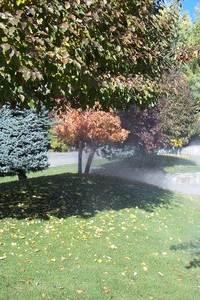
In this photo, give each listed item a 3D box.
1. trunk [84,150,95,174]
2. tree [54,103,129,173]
[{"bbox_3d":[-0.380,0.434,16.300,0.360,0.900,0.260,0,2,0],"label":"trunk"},{"bbox_3d":[-0.307,-0.416,16.300,2.650,2.600,2.400,0,2,0],"label":"tree"}]

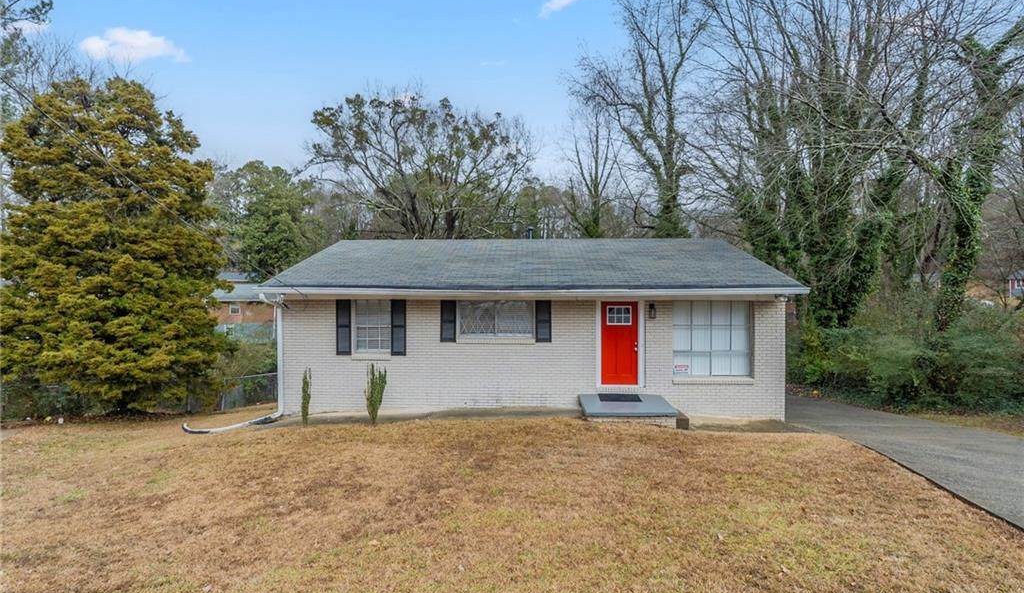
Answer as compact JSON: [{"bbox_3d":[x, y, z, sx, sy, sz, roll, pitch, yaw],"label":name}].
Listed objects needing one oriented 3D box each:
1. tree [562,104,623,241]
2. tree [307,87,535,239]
[{"bbox_3d":[6.300,-5.400,35.000,4.900,18.400,4.900,0,0,0],"label":"tree"},{"bbox_3d":[-5.400,-4.500,27.500,13.700,16.000,12.500,0,0,0],"label":"tree"}]

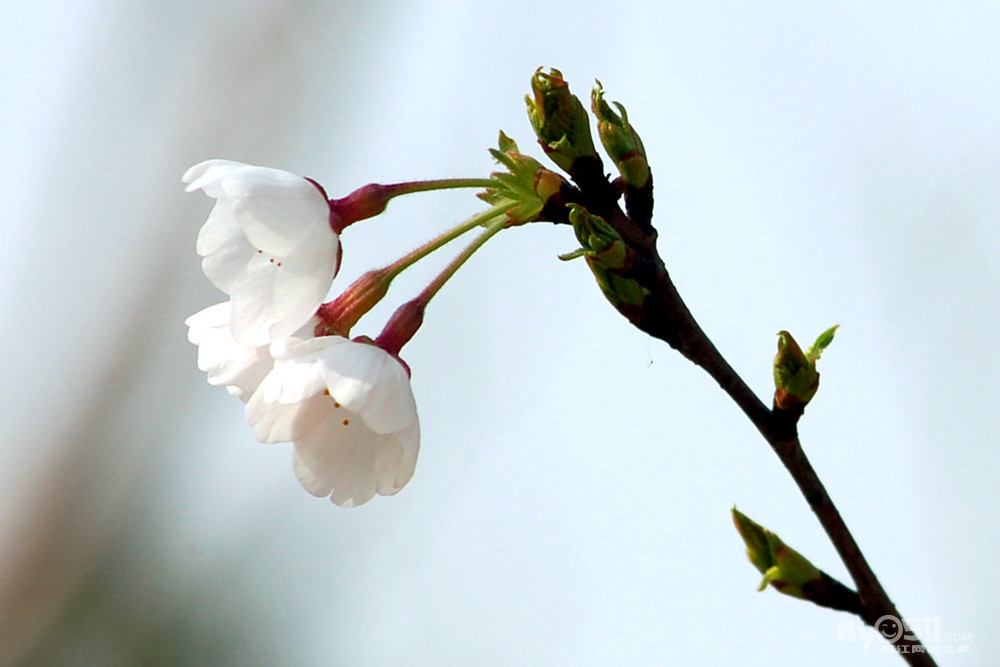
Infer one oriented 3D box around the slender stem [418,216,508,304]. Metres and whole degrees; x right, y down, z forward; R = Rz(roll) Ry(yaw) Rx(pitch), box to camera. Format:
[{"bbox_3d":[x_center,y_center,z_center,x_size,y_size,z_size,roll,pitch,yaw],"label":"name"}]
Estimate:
[{"bbox_3d":[-0.005,-0.011,1.330,0.019,0.003,0.002,-44,0,0],"label":"slender stem"}]

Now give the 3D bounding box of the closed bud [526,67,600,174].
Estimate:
[{"bbox_3d":[0.009,-0.033,1.330,0.008,0.017,0.008,-20,0,0],"label":"closed bud"}]

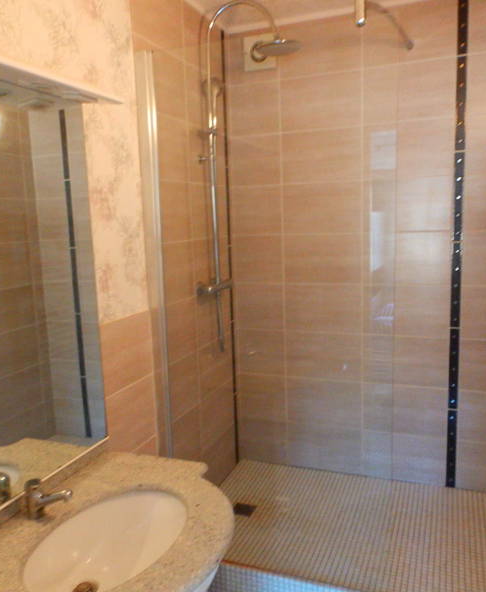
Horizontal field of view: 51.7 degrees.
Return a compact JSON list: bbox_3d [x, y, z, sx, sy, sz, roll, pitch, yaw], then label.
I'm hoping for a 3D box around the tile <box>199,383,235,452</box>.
[{"bbox_3d":[-0.133,0.595,2.548,0.010,0.250,0.400,1,9,20],"label":"tile"}]

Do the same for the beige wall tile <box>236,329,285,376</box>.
[{"bbox_3d":[0.096,0.308,2.720,0.287,0.250,0.010,1,9,20],"label":"beige wall tile"}]

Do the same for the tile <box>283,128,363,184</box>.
[{"bbox_3d":[0.379,-0.676,2.433,0.395,0.250,0.015,1,9,20],"label":"tile"}]

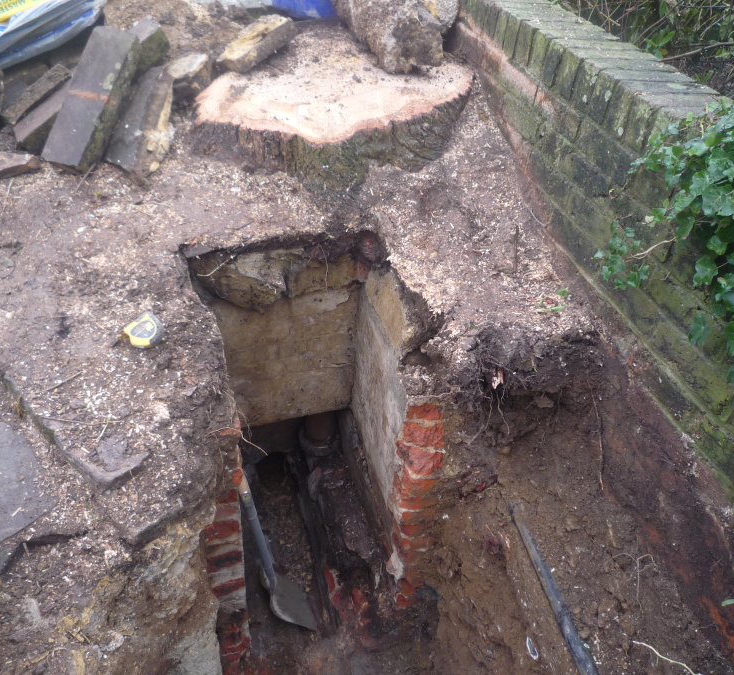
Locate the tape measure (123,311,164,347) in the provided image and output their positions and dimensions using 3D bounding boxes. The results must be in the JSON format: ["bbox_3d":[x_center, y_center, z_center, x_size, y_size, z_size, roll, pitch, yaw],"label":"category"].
[{"bbox_3d":[-0.438,-0.015,1.278,0.064,0.036,0.066,19,41,15],"label":"tape measure"}]

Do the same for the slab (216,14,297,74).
[{"bbox_3d":[-0.323,-0.866,1.917,0.090,0.052,0.420,11,40,6],"label":"slab"}]

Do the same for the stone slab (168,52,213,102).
[{"bbox_3d":[-0.514,-0.754,1.881,0.072,0.080,0.180,9,39,3],"label":"stone slab"}]

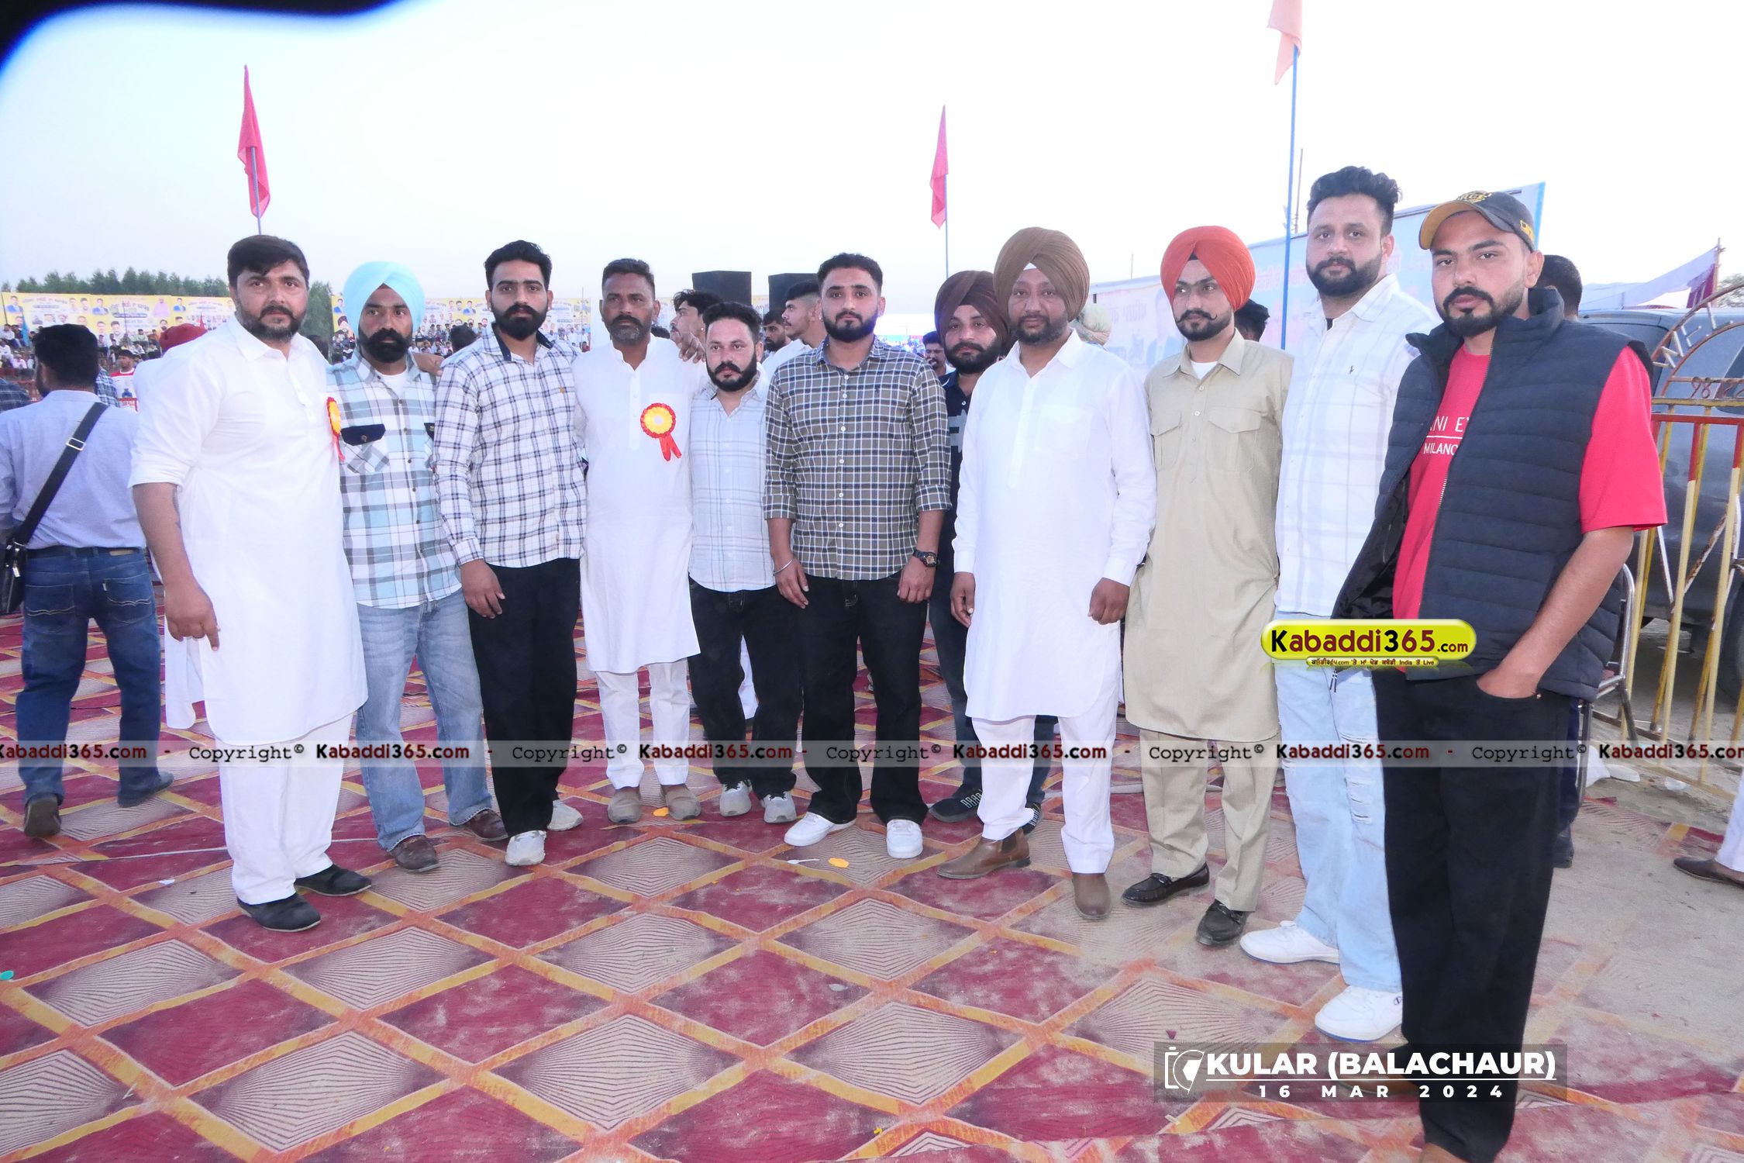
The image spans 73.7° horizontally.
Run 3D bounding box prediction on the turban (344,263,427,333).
[{"bbox_3d":[-1.381,-0.800,3.282,0.225,0.205,0.250,-7,9,-28],"label":"turban"}]

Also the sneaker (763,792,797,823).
[{"bbox_3d":[-0.293,0.685,3.735,0.106,0.107,0.288,-2,11,-5],"label":"sneaker"}]

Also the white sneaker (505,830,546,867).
[{"bbox_3d":[-1.028,0.746,3.514,0.110,0.120,0.290,-2,10,-7],"label":"white sneaker"}]

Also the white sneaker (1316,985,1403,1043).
[{"bbox_3d":[1.074,0.903,2.513,0.288,0.107,0.106,-7,13,-27],"label":"white sneaker"}]

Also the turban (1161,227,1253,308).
[{"bbox_3d":[0.798,-0.745,2.761,0.220,0.205,0.250,7,9,34],"label":"turban"}]

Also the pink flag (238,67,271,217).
[{"bbox_3d":[-4.725,-3.365,8.900,0.240,1.100,0.200,-1,10,0],"label":"pink flag"}]

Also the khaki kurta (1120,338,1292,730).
[{"bbox_3d":[0.856,-0.114,2.950,0.300,1.010,0.480,-10,14,-43],"label":"khaki kurta"}]

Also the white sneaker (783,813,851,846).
[{"bbox_3d":[-0.161,0.718,3.557,0.106,0.107,0.288,9,15,41],"label":"white sneaker"}]

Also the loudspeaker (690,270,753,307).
[{"bbox_3d":[-1.422,-2.630,11.337,0.410,0.720,0.400,-6,11,-26],"label":"loudspeaker"}]

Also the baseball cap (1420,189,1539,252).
[{"bbox_3d":[1.006,-0.597,1.927,0.168,0.120,0.255,4,10,38],"label":"baseball cap"}]

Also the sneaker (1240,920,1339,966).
[{"bbox_3d":[1.033,0.847,2.802,0.288,0.107,0.106,0,11,6],"label":"sneaker"}]

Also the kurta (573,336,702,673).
[{"bbox_3d":[-0.738,-0.243,3.662,0.460,1.000,0.280,-2,10,-6],"label":"kurta"}]

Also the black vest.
[{"bbox_3d":[1.069,-0.152,2.020,0.330,0.670,0.490,-7,12,-31],"label":"black vest"}]

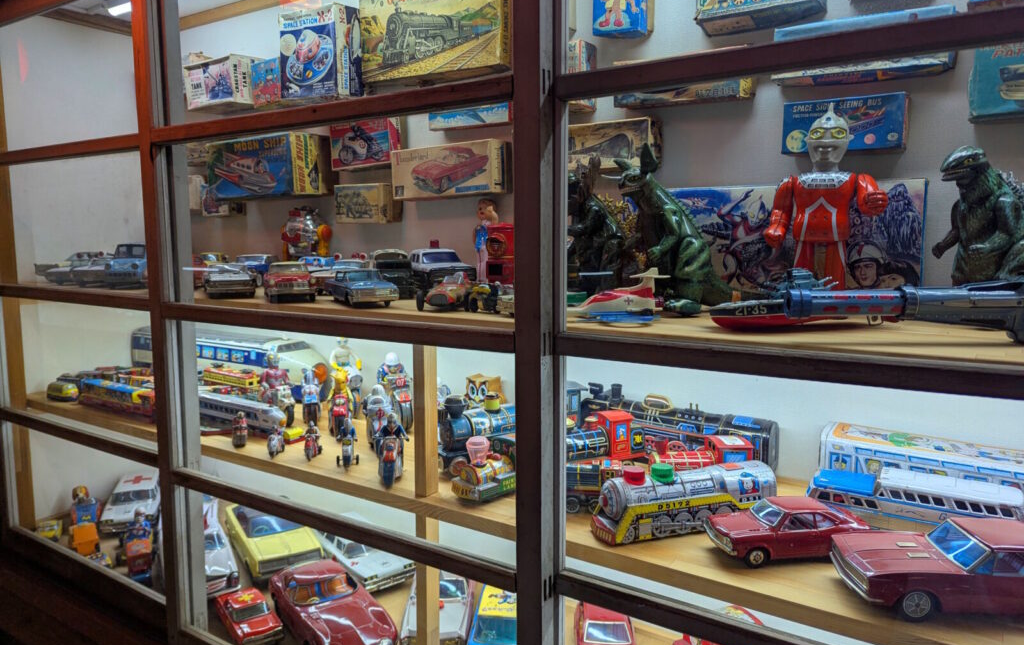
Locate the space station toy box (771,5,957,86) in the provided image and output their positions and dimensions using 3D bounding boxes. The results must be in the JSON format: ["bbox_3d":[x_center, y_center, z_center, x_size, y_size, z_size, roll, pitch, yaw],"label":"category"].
[{"bbox_3d":[0.537,-0.424,1.095,0.245,0.079,0.059,8,16,38],"label":"space station toy box"}]

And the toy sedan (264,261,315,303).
[{"bbox_3d":[-0.446,-0.083,1.417,0.086,0.076,0.202,-3,7,-22],"label":"toy sedan"}]

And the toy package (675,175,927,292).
[{"bbox_3d":[0.426,-0.128,1.221,0.488,0.206,0.059,4,8,33],"label":"toy package"}]

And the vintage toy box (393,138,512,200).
[{"bbox_3d":[-0.133,-0.330,1.558,0.277,0.106,0.070,3,7,33],"label":"vintage toy box"}]

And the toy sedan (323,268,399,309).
[{"bbox_3d":[-0.284,-0.068,1.331,0.085,0.065,0.203,-3,7,-27],"label":"toy sedan"}]

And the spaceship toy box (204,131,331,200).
[{"bbox_3d":[-0.640,-0.402,1.856,0.331,0.144,0.109,4,10,34],"label":"spaceship toy box"}]

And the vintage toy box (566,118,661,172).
[{"bbox_3d":[0.173,-0.333,1.358,0.219,0.084,0.063,5,8,35],"label":"vintage toy box"}]

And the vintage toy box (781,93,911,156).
[{"bbox_3d":[0.528,-0.310,1.130,0.172,0.081,0.062,4,8,33],"label":"vintage toy box"}]

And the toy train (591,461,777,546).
[{"bbox_3d":[0.254,0.253,1.051,0.286,0.095,0.059,-2,7,-20],"label":"toy train"}]

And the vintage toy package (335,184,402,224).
[{"bbox_3d":[-0.343,-0.281,1.701,0.149,0.090,0.071,4,8,33],"label":"vintage toy package"}]

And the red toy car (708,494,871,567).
[{"bbox_3d":[0.375,0.277,0.965,0.200,0.069,0.084,-1,7,-9],"label":"red toy car"}]

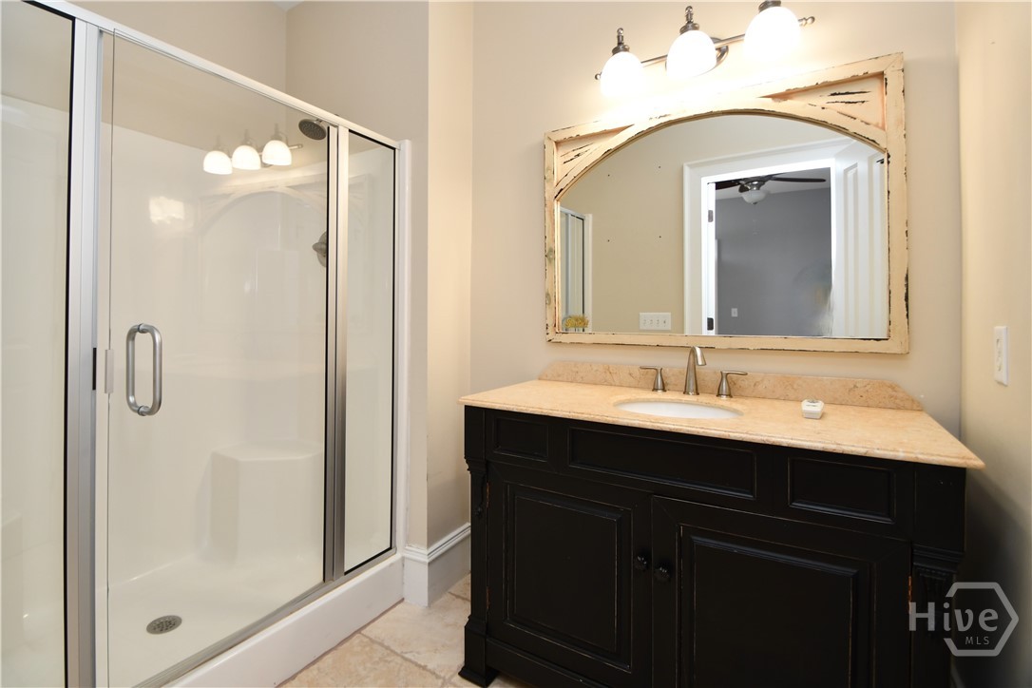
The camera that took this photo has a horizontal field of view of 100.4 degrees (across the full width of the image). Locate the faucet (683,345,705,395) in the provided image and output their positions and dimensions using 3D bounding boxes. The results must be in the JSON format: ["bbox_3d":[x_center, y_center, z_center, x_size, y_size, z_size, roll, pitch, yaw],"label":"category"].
[{"bbox_3d":[0.589,0.093,1.423,0.052,0.163,0.138,1,3,13],"label":"faucet"}]

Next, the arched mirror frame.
[{"bbox_3d":[0.598,-0.405,1.496,1.113,0.821,0.040,2,3,33],"label":"arched mirror frame"}]

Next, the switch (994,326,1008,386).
[{"bbox_3d":[1.058,0.025,0.940,0.009,0.119,0.072,2,3,33],"label":"switch"}]

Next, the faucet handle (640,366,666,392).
[{"bbox_3d":[0.491,0.123,1.537,0.093,0.088,0.050,2,3,33],"label":"faucet handle"}]

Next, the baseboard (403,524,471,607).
[{"bbox_3d":[-0.355,1.019,2.026,0.129,0.241,0.309,2,3,33],"label":"baseboard"}]

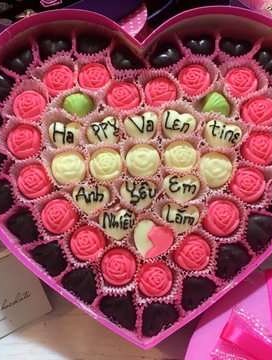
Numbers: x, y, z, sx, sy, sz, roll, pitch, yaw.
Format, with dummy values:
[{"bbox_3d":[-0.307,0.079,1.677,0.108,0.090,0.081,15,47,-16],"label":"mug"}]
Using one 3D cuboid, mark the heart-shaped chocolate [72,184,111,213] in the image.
[{"bbox_3d":[-0.037,0.017,0.339,0.030,0.015,0.027,0,78,1],"label":"heart-shaped chocolate"}]

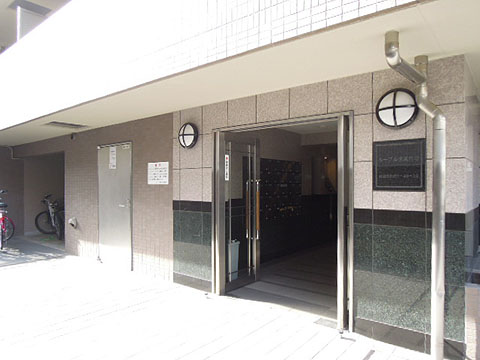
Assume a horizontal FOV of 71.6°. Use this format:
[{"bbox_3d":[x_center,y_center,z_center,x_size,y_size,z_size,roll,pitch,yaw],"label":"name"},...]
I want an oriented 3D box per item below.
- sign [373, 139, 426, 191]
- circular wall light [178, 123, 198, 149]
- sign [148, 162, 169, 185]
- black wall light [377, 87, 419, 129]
[{"bbox_3d":[1.271,-0.113,2.667,0.400,0.400,0.030,0,-1,38],"label":"sign"},{"bbox_3d":[-0.651,-0.542,4.123,0.310,0.310,0.100,0,-1,38],"label":"circular wall light"},{"bbox_3d":[-1.114,-0.089,4.531,0.450,0.297,0.020,0,-1,38],"label":"sign"},{"bbox_3d":[1.245,-0.560,2.646,0.310,0.310,0.100,0,-1,38],"label":"black wall light"}]

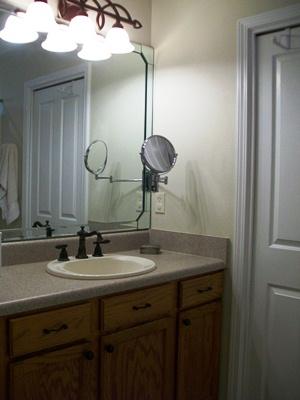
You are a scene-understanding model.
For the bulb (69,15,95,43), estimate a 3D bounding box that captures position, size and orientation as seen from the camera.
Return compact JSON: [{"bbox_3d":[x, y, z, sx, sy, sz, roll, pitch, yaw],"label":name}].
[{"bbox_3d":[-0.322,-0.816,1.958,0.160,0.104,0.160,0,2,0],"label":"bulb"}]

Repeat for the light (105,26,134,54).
[{"bbox_3d":[-0.163,-0.820,2.107,0.168,0.104,0.168,0,2,0],"label":"light"}]

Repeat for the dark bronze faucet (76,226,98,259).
[{"bbox_3d":[-0.272,0.200,1.885,0.058,0.152,0.175,-1,3,-43],"label":"dark bronze faucet"}]

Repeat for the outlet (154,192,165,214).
[{"bbox_3d":[0.057,0.018,2.370,0.010,0.116,0.071,-1,3,-43],"label":"outlet"}]

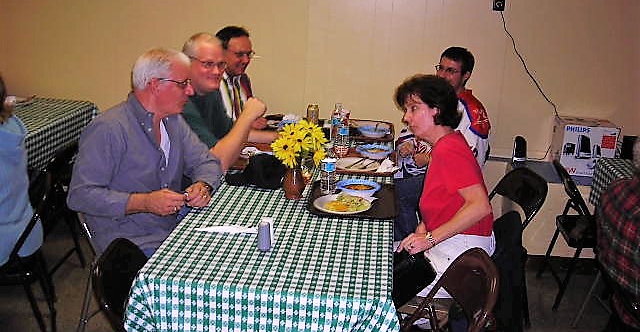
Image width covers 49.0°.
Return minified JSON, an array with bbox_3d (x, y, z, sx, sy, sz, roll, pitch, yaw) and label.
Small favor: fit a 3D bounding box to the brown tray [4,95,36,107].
[{"bbox_3d":[-2.061,-0.405,4.416,0.355,0.025,0.460,4,16,5],"label":"brown tray"}]

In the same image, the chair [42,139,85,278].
[{"bbox_3d":[-1.499,0.235,3.620,0.480,0.770,0.460,4,15,5],"label":"chair"}]

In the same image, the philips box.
[{"bbox_3d":[1.566,-0.107,4.177,0.308,0.290,0.216,4,15,5],"label":"philips box"}]

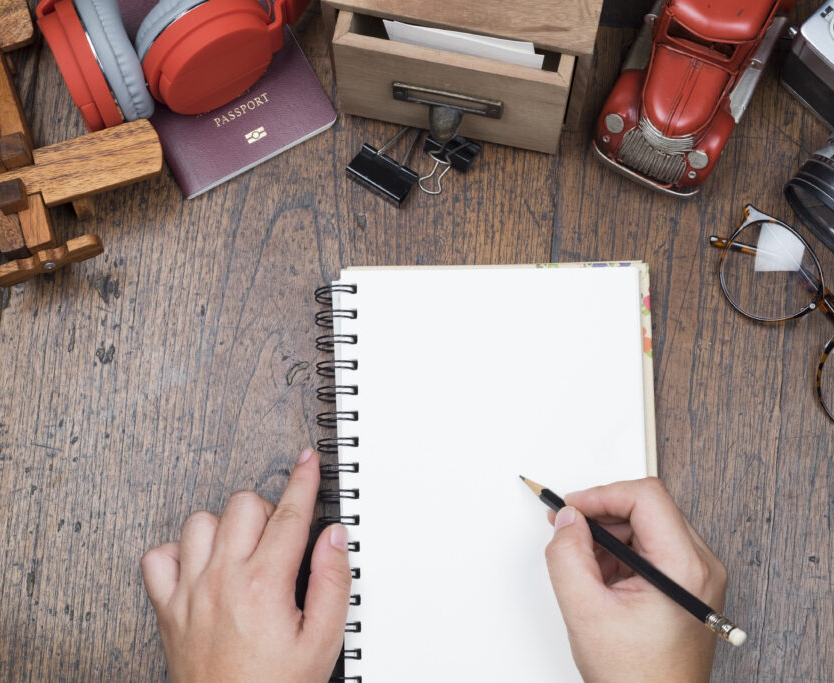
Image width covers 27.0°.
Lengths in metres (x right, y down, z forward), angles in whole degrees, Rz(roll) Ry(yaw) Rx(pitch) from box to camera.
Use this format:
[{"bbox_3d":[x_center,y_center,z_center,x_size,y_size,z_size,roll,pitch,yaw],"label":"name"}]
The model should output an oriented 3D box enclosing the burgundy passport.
[{"bbox_3d":[-0.108,-0.146,0.895,0.088,0.006,0.125,-28,80,-6],"label":"burgundy passport"}]

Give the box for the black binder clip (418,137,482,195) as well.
[{"bbox_3d":[0.014,-0.092,0.878,0.026,0.019,0.034,30,79,6],"label":"black binder clip"}]

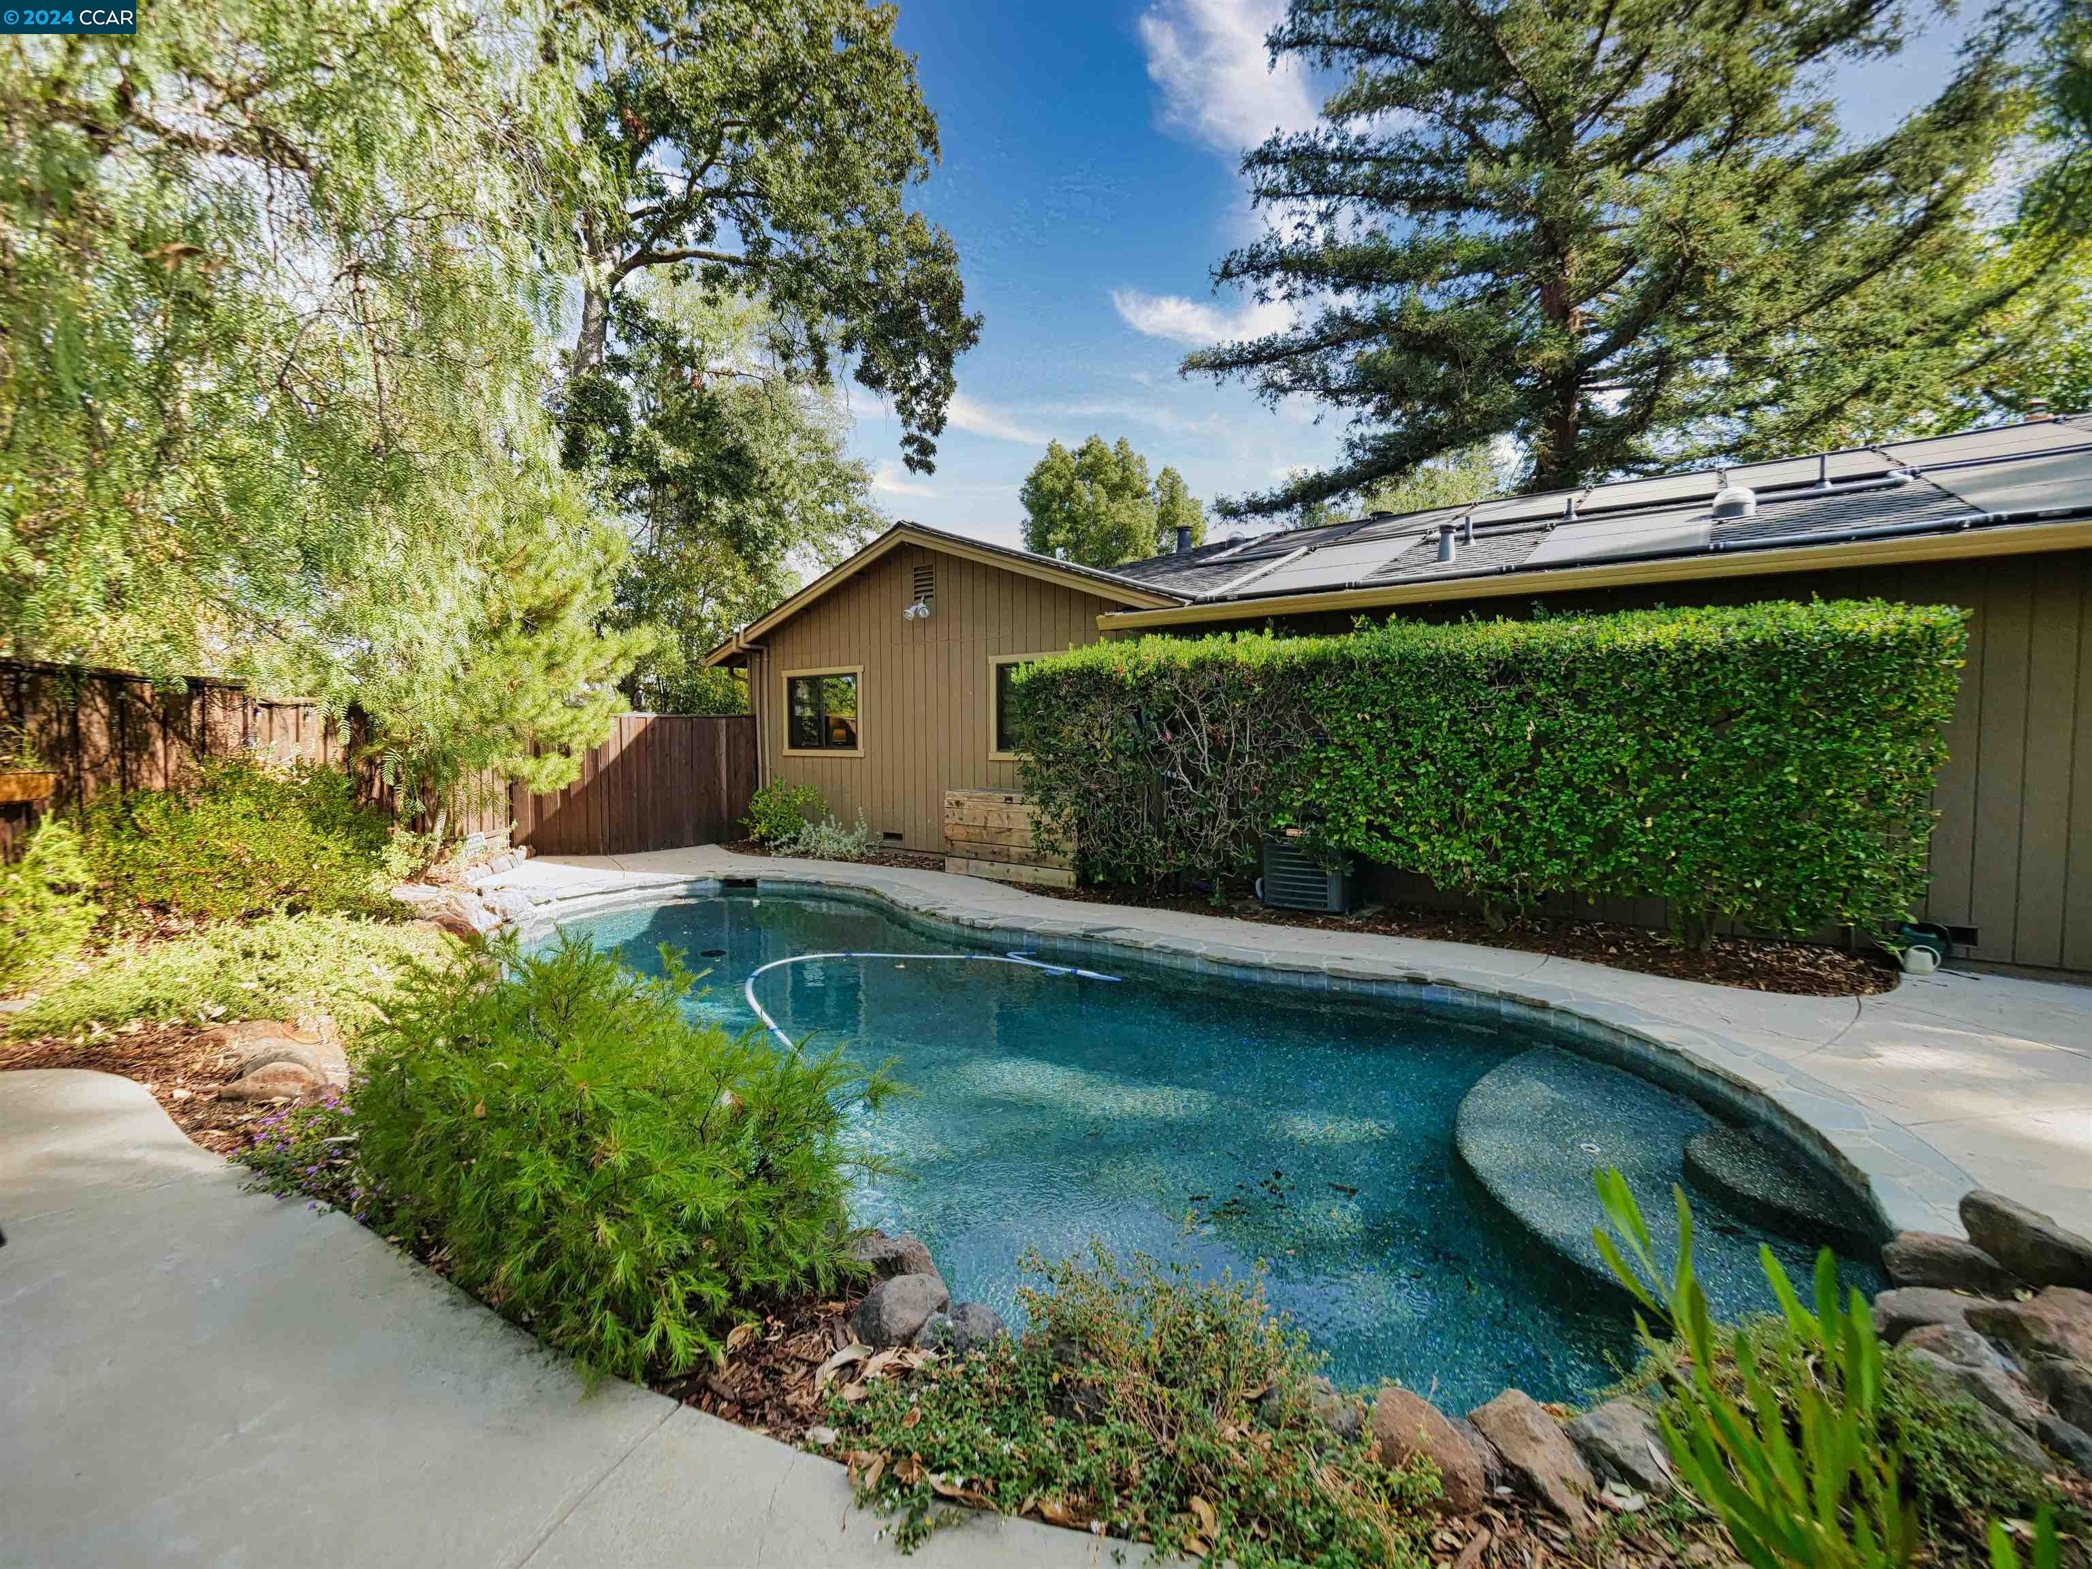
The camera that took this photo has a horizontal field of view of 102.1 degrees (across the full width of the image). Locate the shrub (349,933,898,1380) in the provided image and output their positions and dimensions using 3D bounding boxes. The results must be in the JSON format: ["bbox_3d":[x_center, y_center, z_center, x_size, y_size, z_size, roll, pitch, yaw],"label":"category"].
[{"bbox_3d":[-1.080,0.905,2.286,1.380,0.930,1.120,2,4,30],"label":"shrub"}]

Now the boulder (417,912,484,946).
[{"bbox_3d":[-4.250,1.052,6.071,0.450,0.270,0.380,0,3,0],"label":"boulder"}]

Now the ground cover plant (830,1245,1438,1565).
[{"bbox_3d":[0.110,1.232,1.744,1.220,0.350,0.600,1,4,20],"label":"ground cover plant"}]

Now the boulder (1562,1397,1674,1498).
[{"bbox_3d":[1.165,1.347,1.740,0.200,0.150,0.220,-2,4,-25],"label":"boulder"}]

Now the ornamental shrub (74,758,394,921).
[{"bbox_3d":[-5.750,0.388,6.132,1.300,1.200,1.900,2,4,30],"label":"ornamental shrub"}]

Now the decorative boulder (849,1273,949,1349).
[{"bbox_3d":[-0.365,1.319,2.139,0.240,0.165,0.220,0,3,0],"label":"decorative boulder"}]

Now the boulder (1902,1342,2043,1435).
[{"bbox_3d":[2.090,1.341,1.940,0.210,0.140,0.270,0,3,0],"label":"boulder"}]

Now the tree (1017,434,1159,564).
[{"bbox_3d":[1.300,-5.133,24.746,4.300,10.400,4.300,0,3,0],"label":"tree"}]

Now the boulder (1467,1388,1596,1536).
[{"bbox_3d":[0.945,1.326,1.679,0.200,0.200,0.260,-2,4,-25],"label":"boulder"}]

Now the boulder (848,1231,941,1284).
[{"bbox_3d":[-0.410,1.314,2.309,0.260,0.160,0.220,0,3,0],"label":"boulder"}]

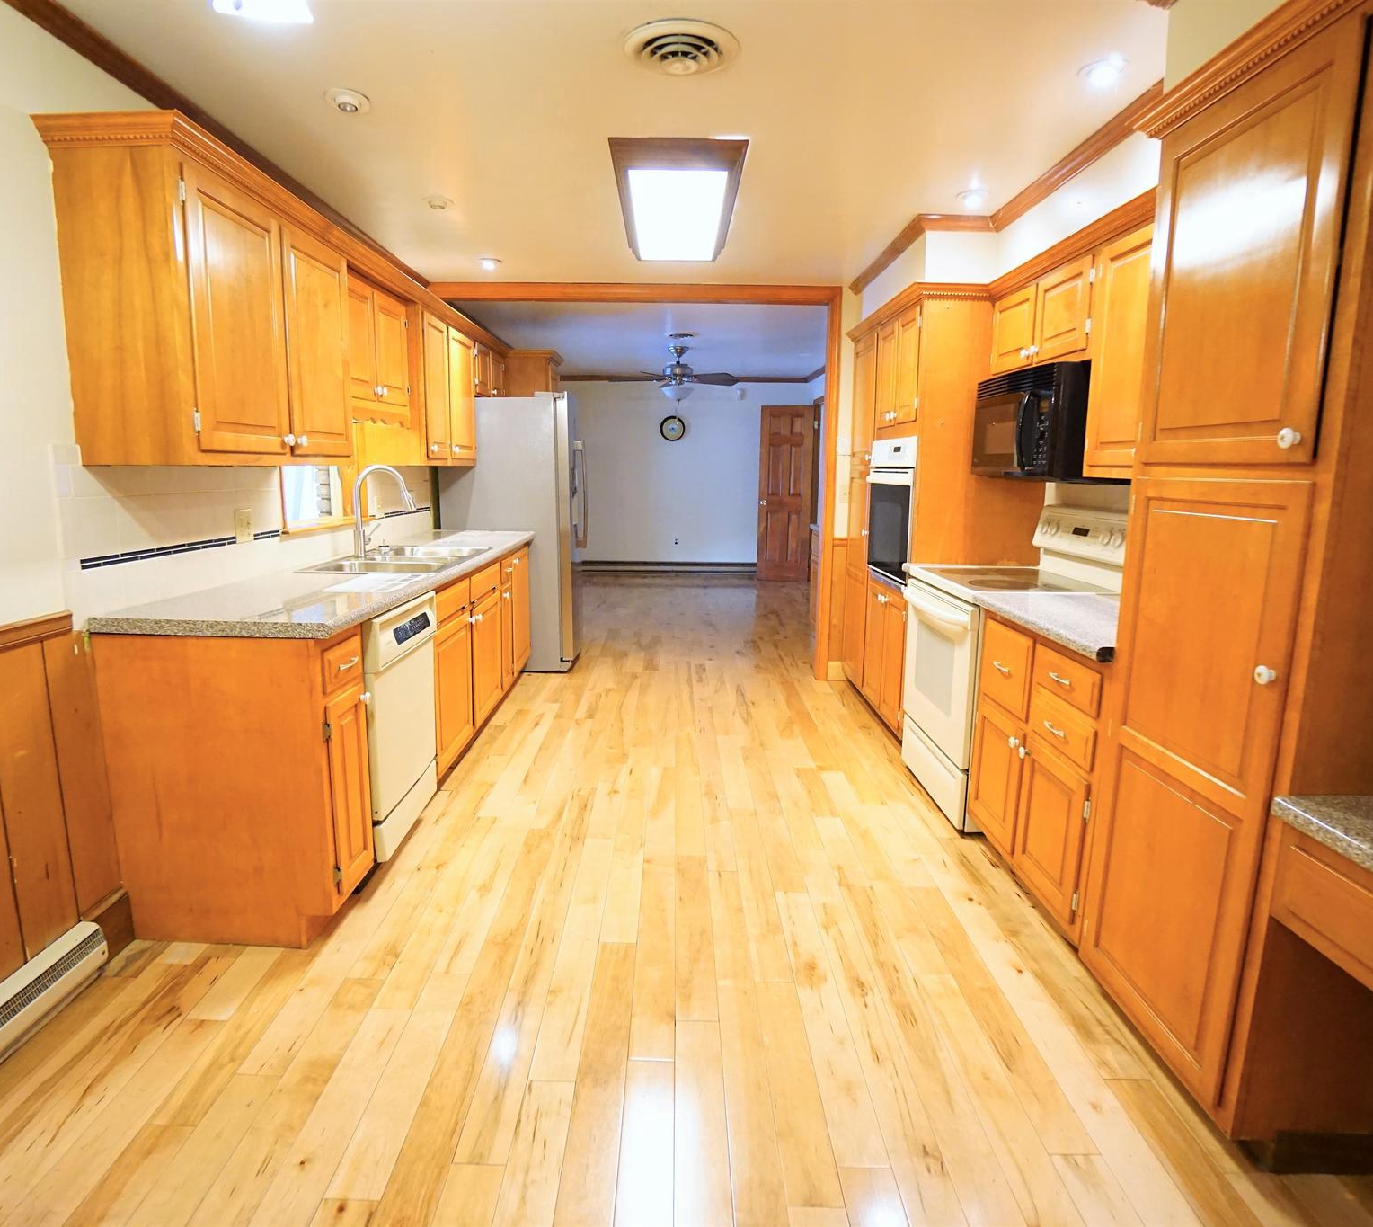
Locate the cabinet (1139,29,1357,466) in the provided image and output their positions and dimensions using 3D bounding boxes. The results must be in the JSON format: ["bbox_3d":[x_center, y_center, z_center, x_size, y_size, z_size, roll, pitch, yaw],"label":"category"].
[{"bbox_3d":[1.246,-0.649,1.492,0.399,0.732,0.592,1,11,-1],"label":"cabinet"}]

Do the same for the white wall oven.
[{"bbox_3d":[1.248,-0.513,3.795,0.552,0.673,0.746,0,10,-1],"label":"white wall oven"}]

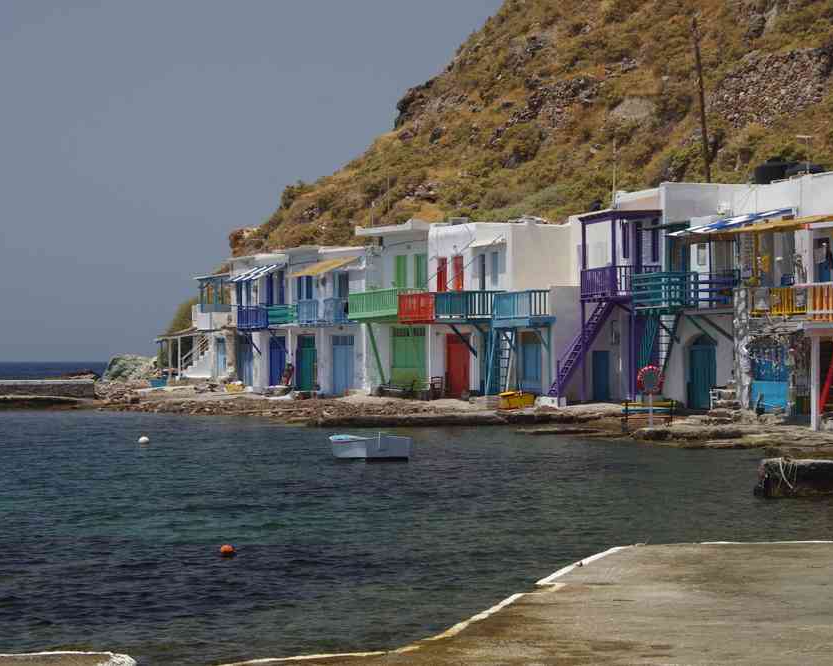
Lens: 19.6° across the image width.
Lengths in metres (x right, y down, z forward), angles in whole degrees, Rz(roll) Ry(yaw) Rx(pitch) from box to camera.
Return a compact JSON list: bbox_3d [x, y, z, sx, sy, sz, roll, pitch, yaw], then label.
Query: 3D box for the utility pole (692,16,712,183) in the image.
[{"bbox_3d":[12.084,-9.612,102.000,0.220,7.600,0.220,-5,-1,0],"label":"utility pole"}]

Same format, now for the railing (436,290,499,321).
[{"bbox_3d":[1.723,-0.932,84.900,1.150,1.080,2.800,0,-1,-22],"label":"railing"}]

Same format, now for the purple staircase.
[{"bbox_3d":[5.353,0.539,78.800,2.000,3.050,0.800,0,-1,-24],"label":"purple staircase"}]

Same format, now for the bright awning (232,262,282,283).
[{"bbox_3d":[-6.760,-2.556,102.000,1.200,0.650,2.500,0,-1,-24],"label":"bright awning"}]

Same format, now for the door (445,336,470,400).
[{"bbox_3d":[1.496,1.207,87.000,0.120,2.300,2.100,0,-1,-22],"label":"door"}]

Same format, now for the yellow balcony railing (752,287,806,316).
[{"bbox_3d":[9.747,-0.848,65.000,0.120,0.780,2.800,0,-1,-24],"label":"yellow balcony railing"}]

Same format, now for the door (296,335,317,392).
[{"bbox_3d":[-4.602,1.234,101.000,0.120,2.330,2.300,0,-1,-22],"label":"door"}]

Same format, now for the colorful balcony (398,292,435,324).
[{"bbox_3d":[0.457,-0.878,87.003,1.050,1.050,3.100,0,-1,-24],"label":"colorful balcony"}]

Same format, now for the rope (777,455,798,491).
[{"bbox_3d":[6.040,2.304,39.300,0.320,0.580,0.150,0,-1,6],"label":"rope"}]

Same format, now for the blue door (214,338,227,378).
[{"bbox_3d":[-9.309,1.211,114.660,0.150,1.911,1.176,0,-1,-27],"label":"blue door"}]

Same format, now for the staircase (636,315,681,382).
[{"bbox_3d":[7.201,0.622,71.540,0.980,2.450,0.980,0,-1,-23],"label":"staircase"}]

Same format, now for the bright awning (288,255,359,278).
[{"bbox_3d":[-3.679,-2.631,95.500,1.700,0.800,3.000,0,-1,-24],"label":"bright awning"}]

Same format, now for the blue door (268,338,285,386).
[{"bbox_3d":[-6.125,1.251,106.000,0.120,2.200,2.200,0,-1,-22],"label":"blue door"}]

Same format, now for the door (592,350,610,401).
[{"bbox_3d":[6.162,1.457,80.850,0.130,1.764,1.029,0,-1,-22],"label":"door"}]

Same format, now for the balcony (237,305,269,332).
[{"bbox_3d":[-7.157,-0.667,106.000,0.950,1.080,2.500,0,-1,-22],"label":"balcony"}]

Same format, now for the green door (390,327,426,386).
[{"bbox_3d":[-0.335,0.965,95.060,0.150,2.401,2.254,0,-1,-33],"label":"green door"}]

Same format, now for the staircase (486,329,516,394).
[{"bbox_3d":[3.018,1.042,86.730,0.882,2.401,0.931,0,-1,-24],"label":"staircase"}]

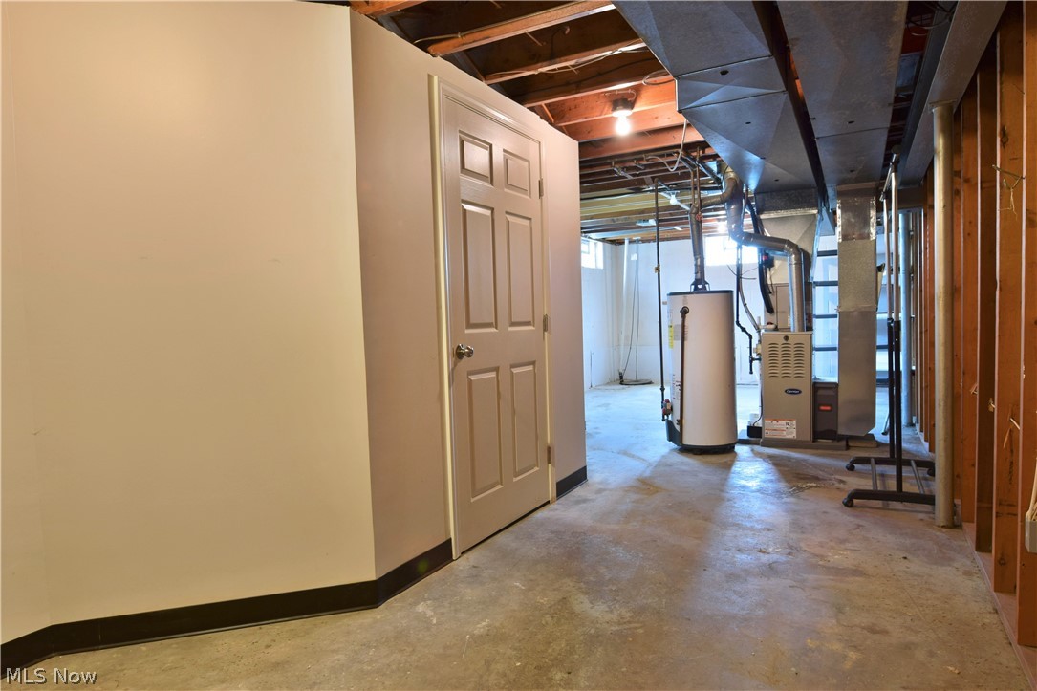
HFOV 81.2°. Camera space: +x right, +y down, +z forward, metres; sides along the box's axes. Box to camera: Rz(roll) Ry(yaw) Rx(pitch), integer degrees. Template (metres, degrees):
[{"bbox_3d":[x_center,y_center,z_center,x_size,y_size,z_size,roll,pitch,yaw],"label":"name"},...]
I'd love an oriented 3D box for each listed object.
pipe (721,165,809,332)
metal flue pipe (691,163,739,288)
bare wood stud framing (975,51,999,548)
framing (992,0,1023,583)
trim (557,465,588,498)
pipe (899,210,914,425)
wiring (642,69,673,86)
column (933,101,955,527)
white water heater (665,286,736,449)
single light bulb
[{"bbox_3d":[1.984,-0.788,4.872,0.650,1.360,0.280,0,3,30],"label":"pipe"},{"bbox_3d":[1.557,-0.907,4.804,0.380,0.940,0.220,0,3,30],"label":"metal flue pipe"},{"bbox_3d":[1.953,-0.203,2.502,0.090,2.157,0.040,0,3,30],"label":"bare wood stud framing"},{"bbox_3d":[1.751,-0.179,2.148,0.090,2.157,0.040,0,3,30],"label":"framing"},{"bbox_3d":[0.337,0.856,3.798,0.015,0.100,0.473,0,3,30],"label":"trim"},{"bbox_3d":[3.499,-0.242,5.454,0.080,1.933,0.080,-2,3,0],"label":"pipe"},{"bbox_3d":[0.692,-1.322,2.987,0.150,0.070,0.100,0,3,30],"label":"wiring"},{"bbox_3d":[2.074,-0.133,2.942,0.082,2.045,0.082,0,3,30],"label":"column"},{"bbox_3d":[1.479,0.197,4.851,0.500,1.243,0.500,-1,3,9],"label":"white water heater"},{"bbox_3d":[0.590,-1.244,3.415,0.075,0.115,0.075,0,3,30],"label":"single light bulb"}]

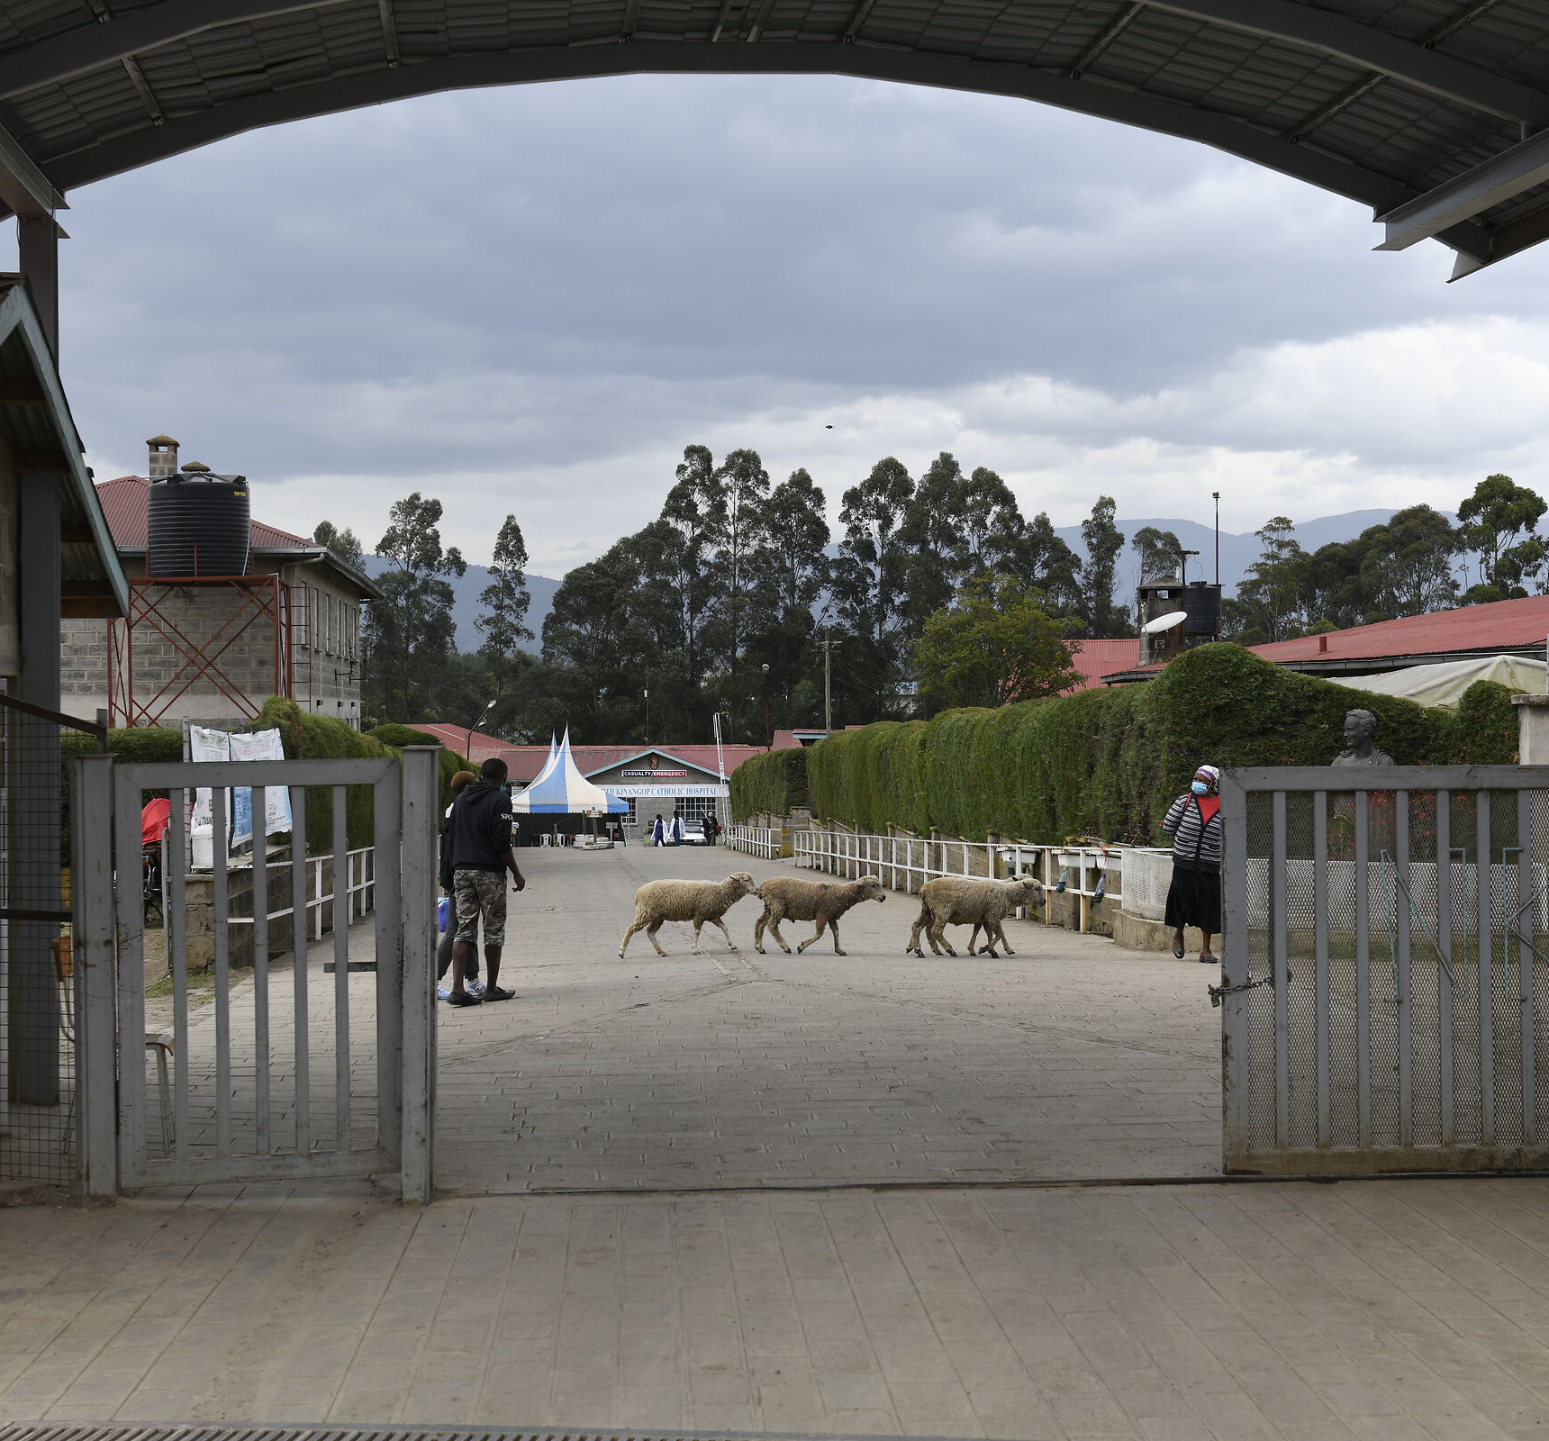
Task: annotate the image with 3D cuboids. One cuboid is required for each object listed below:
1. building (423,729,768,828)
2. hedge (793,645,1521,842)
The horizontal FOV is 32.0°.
[{"bbox_3d":[-9.700,3.400,145.000,20.000,6.200,11.000,0,0,-4],"label":"building"},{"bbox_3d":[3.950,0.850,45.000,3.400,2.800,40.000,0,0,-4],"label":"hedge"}]

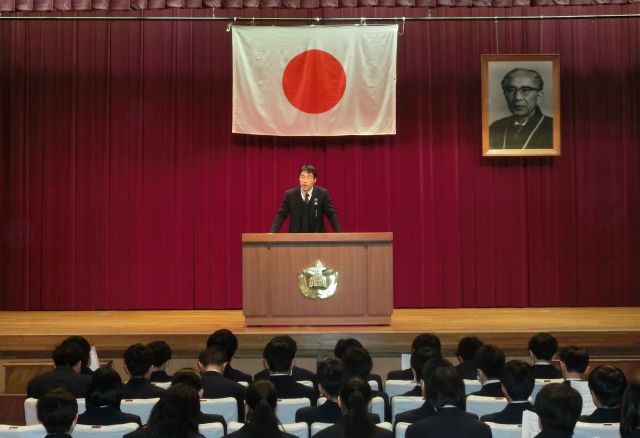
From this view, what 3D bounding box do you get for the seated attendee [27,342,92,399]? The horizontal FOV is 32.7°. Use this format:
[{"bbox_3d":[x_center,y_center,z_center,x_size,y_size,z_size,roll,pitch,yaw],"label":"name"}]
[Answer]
[{"bbox_3d":[-1.726,1.481,7.611,0.500,1.240,0.780,0,-1,3],"label":"seated attendee"}]

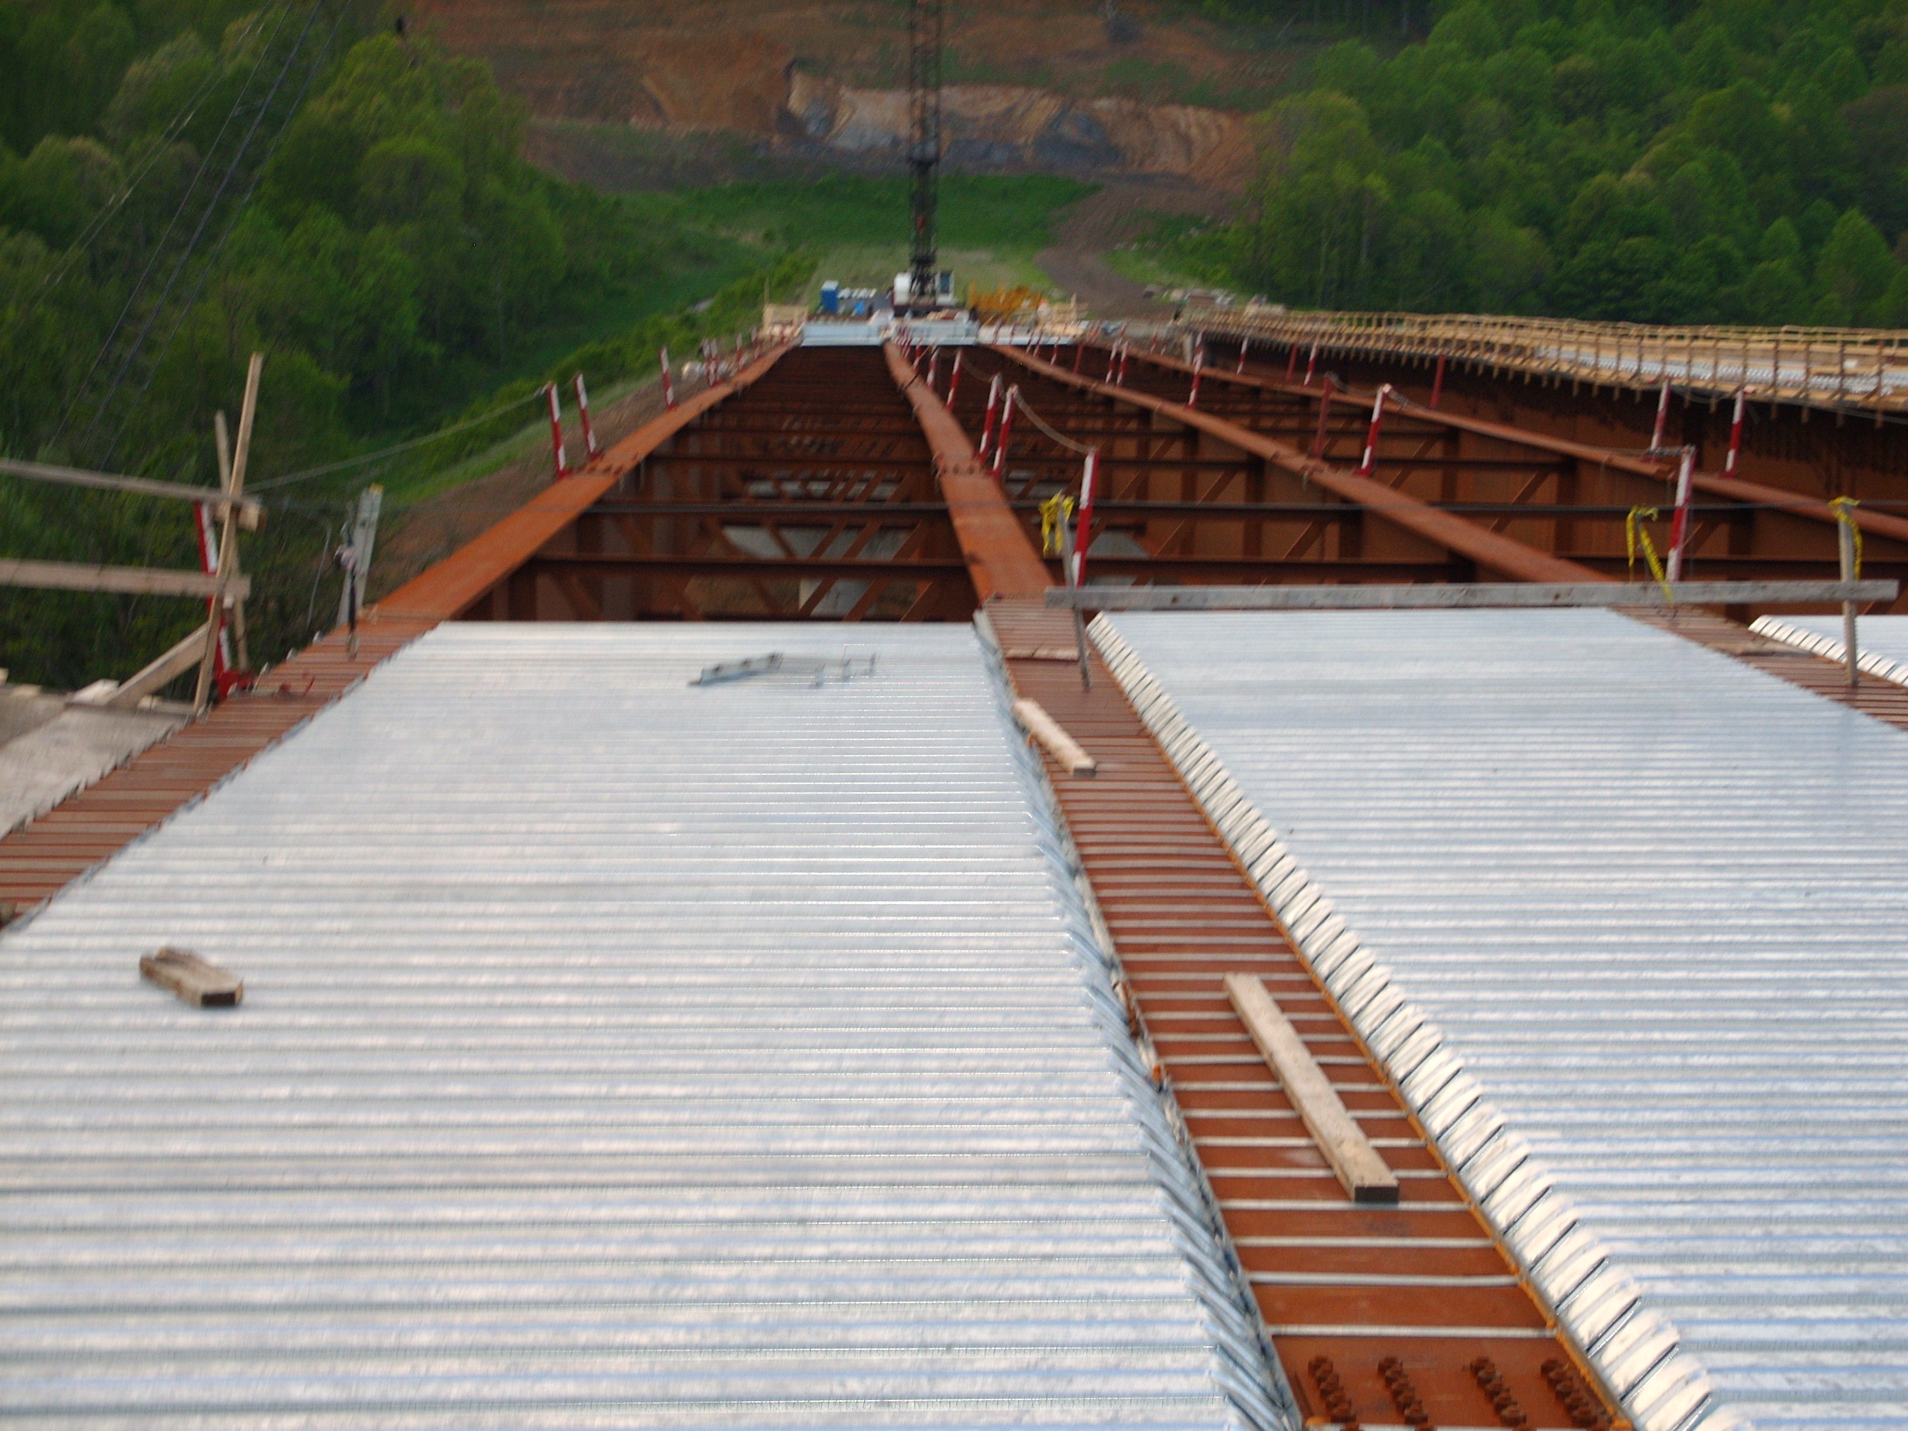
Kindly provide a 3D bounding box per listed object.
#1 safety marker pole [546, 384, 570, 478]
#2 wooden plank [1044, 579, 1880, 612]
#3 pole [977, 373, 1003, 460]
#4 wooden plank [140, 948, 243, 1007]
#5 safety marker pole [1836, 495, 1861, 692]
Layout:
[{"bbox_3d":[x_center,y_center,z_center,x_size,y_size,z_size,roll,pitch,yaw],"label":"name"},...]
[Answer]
[{"bbox_3d":[-3.881,-2.768,40.353,0.080,0.957,0.080,-6,6,0],"label":"safety marker pole"},{"bbox_3d":[2.468,-0.574,19.650,4.053,0.098,0.042,0,6,-1],"label":"wooden plank"},{"bbox_3d":[0.398,-3.176,44.156,0.080,0.956,0.080,12,5,0],"label":"pole"},{"bbox_3d":[-1.939,0.666,10.511,0.115,0.042,0.630,-2,6,-23],"label":"wooden plank"},{"bbox_3d":[4.267,-0.582,19.705,0.060,0.906,0.055,-4,6,0],"label":"safety marker pole"}]

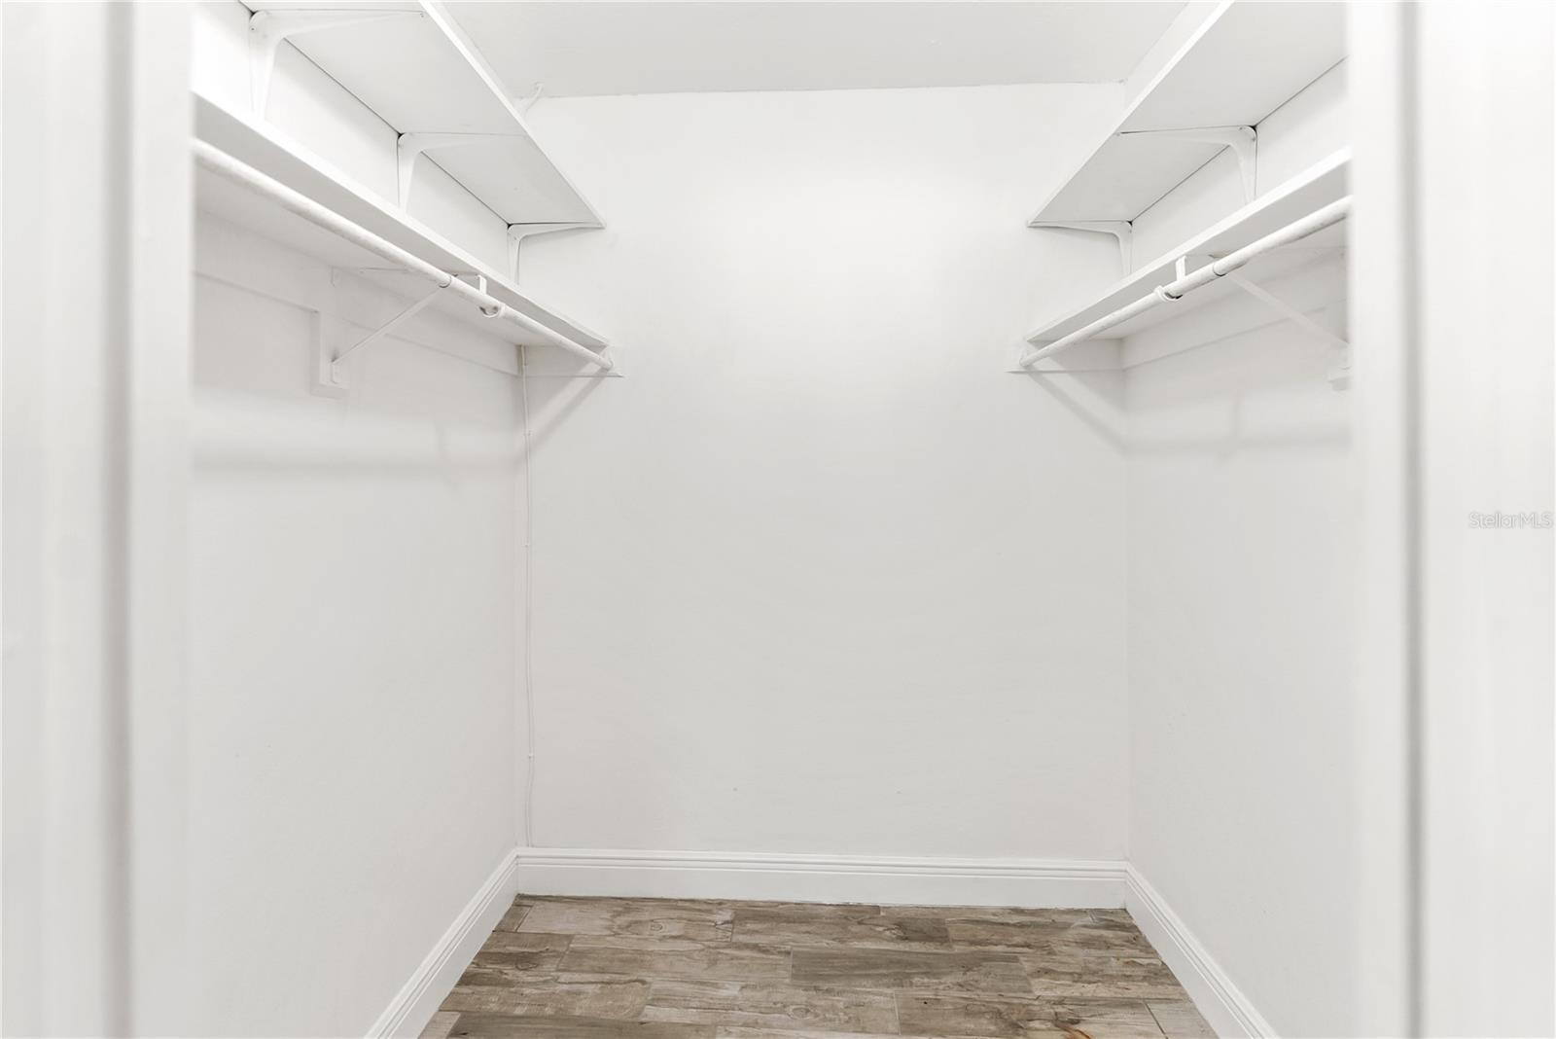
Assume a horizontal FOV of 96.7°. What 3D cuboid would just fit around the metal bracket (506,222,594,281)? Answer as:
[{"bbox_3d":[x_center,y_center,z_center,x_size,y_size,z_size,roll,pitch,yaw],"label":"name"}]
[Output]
[{"bbox_3d":[-0.669,-0.777,2.089,0.285,0.224,0.030,0,2,2],"label":"metal bracket"}]

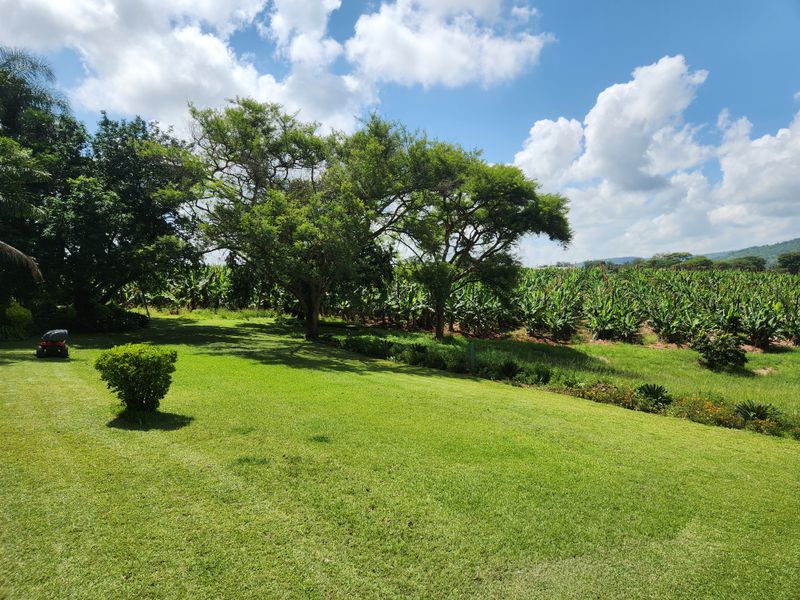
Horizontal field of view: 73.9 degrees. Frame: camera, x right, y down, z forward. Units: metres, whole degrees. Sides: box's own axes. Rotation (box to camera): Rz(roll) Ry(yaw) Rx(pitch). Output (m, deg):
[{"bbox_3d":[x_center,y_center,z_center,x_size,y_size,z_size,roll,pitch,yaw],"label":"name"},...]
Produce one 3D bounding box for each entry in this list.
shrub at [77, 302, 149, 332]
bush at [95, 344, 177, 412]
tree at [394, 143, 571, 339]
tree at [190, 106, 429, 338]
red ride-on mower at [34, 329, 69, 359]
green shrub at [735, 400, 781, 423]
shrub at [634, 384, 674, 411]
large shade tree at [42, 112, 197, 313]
[{"bbox_3d":[-12.603,0.767,23.300,3.156,1.315,2.200,0,3,0],"label":"shrub"},{"bbox_3d":[-4.908,1.462,9.900,1.565,1.267,1.450,0,3,0],"label":"bush"},{"bbox_3d":[3.229,-2.329,20.800,6.888,7.670,6.400,0,3,0],"label":"tree"},{"bbox_3d":[-3.516,-3.059,20.200,8.893,9.045,8.200,0,3,0],"label":"tree"},{"bbox_3d":[-10.491,1.310,16.000,1.000,0.950,1.600,-2,4,-27],"label":"red ride-on mower"},{"bbox_3d":[6.121,1.926,9.100,0.788,0.411,0.750,0,3,0],"label":"green shrub"},{"bbox_3d":[4.817,1.872,10.100,0.722,0.532,0.720,0,3,0],"label":"shrub"},{"bbox_3d":[-13.194,-3.928,25.000,7.620,9.595,7.300,0,3,0],"label":"large shade tree"}]

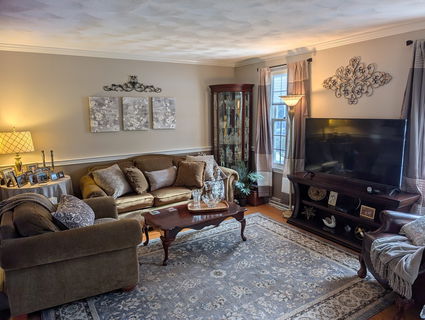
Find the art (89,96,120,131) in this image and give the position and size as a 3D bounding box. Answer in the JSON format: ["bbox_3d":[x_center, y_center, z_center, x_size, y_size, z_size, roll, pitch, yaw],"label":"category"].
[{"bbox_3d":[-1.570,-0.663,4.329,0.410,0.500,0.038,-7,11,-32],"label":"art"}]

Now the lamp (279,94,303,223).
[{"bbox_3d":[1.138,-0.033,4.265,0.380,1.780,0.380,-7,11,-32],"label":"lamp"}]

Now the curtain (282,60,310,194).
[{"bbox_3d":[1.232,-0.352,4.278,0.130,2.060,0.480,-7,11,-32],"label":"curtain"}]

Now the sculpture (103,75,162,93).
[{"bbox_3d":[-1.199,-1.166,4.514,0.897,0.254,0.035,-7,11,-31],"label":"sculpture"}]

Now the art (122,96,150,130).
[{"bbox_3d":[-1.176,-0.708,4.578,0.410,0.500,0.038,-7,11,-32],"label":"art"}]

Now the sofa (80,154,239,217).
[{"bbox_3d":[-0.755,0.418,4.428,2.200,0.920,0.930,-7,11,-32],"label":"sofa"}]

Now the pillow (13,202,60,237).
[{"bbox_3d":[-1.532,0.557,2.604,0.220,0.430,0.470,-34,24,-24],"label":"pillow"}]

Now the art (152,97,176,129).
[{"bbox_3d":[-0.784,-0.766,4.836,0.398,0.512,0.035,-7,11,-31],"label":"art"}]

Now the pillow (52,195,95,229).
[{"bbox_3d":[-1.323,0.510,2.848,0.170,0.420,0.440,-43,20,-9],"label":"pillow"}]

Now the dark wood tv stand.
[{"bbox_3d":[1.545,0.617,3.537,0.335,0.686,1.466,-7,11,-31],"label":"dark wood tv stand"}]

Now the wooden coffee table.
[{"bbox_3d":[-0.199,0.805,3.514,1.115,0.399,0.624,-7,11,-31],"label":"wooden coffee table"}]

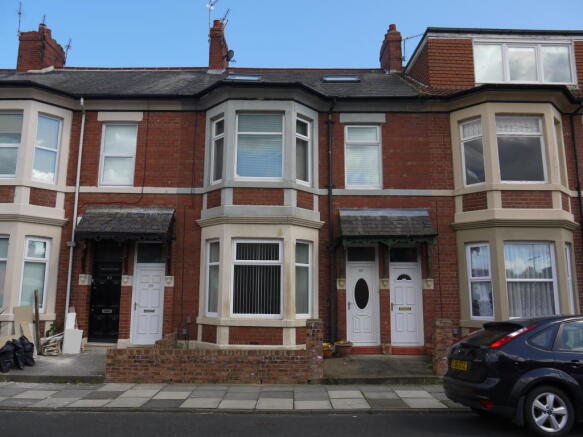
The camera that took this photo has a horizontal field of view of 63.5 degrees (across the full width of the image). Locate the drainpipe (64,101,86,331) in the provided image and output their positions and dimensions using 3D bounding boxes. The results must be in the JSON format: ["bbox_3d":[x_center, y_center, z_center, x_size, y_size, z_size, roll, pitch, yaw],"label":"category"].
[{"bbox_3d":[-5.573,-0.090,12.085,0.090,6.284,0.100,1,-8,0],"label":"drainpipe"}]

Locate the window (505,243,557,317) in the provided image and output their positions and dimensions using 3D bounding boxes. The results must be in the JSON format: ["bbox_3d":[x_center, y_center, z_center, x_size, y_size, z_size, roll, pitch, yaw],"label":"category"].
[{"bbox_3d":[5.712,1.458,11.164,1.217,1.762,0.100,1,-8,0],"label":"window"}]

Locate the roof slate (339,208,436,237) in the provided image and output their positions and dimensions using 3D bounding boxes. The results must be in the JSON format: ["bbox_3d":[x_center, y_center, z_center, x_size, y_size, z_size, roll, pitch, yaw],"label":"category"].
[{"bbox_3d":[2.388,0.087,11.780,2.333,0.793,0.650,1,-8,0],"label":"roof slate"}]

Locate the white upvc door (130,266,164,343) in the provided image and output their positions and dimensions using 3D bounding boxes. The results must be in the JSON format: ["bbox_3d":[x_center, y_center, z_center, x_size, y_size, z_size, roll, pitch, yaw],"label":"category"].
[{"bbox_3d":[-3.685,2.207,12.216,0.774,2.045,0.090,0,-10,0],"label":"white upvc door"}]

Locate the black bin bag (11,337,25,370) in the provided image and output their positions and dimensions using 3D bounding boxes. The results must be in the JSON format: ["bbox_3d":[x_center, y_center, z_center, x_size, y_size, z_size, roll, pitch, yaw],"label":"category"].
[{"bbox_3d":[-5.666,2.810,9.791,0.301,0.573,0.360,0,-10,0],"label":"black bin bag"}]

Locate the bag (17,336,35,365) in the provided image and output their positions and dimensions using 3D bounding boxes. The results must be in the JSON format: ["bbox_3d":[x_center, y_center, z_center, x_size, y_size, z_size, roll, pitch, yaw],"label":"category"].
[{"bbox_3d":[-5.687,2.862,10.178,0.345,0.588,0.380,0,-10,0],"label":"bag"}]

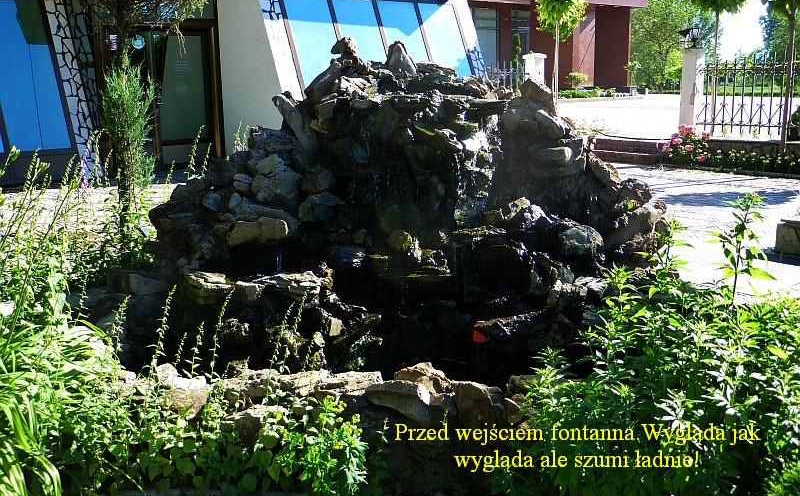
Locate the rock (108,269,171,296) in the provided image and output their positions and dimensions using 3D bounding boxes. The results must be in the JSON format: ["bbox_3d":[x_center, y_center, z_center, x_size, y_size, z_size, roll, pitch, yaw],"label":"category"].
[{"bbox_3d":[-1.542,0.204,4.650,0.363,0.129,0.240,-5,13,-18],"label":"rock"}]

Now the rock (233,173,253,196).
[{"bbox_3d":[-1.036,-0.420,5.200,0.143,0.145,0.140,-4,12,-11],"label":"rock"}]

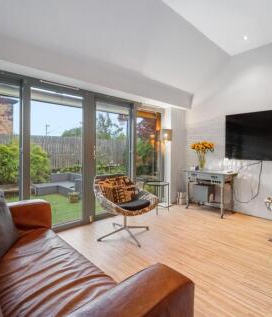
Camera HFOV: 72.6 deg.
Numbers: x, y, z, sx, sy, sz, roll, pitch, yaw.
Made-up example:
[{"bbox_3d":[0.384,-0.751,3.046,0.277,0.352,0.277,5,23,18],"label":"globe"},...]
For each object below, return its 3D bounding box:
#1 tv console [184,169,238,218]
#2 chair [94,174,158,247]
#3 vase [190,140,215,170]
[{"bbox_3d":[1.418,0.625,3.526,0.500,0.750,0.750,-1,2,-41],"label":"tv console"},{"bbox_3d":[-0.145,0.650,2.500,0.780,0.770,0.820,-1,2,-42],"label":"chair"},{"bbox_3d":[1.345,-0.080,3.730,0.420,0.550,0.440,-1,2,-41],"label":"vase"}]

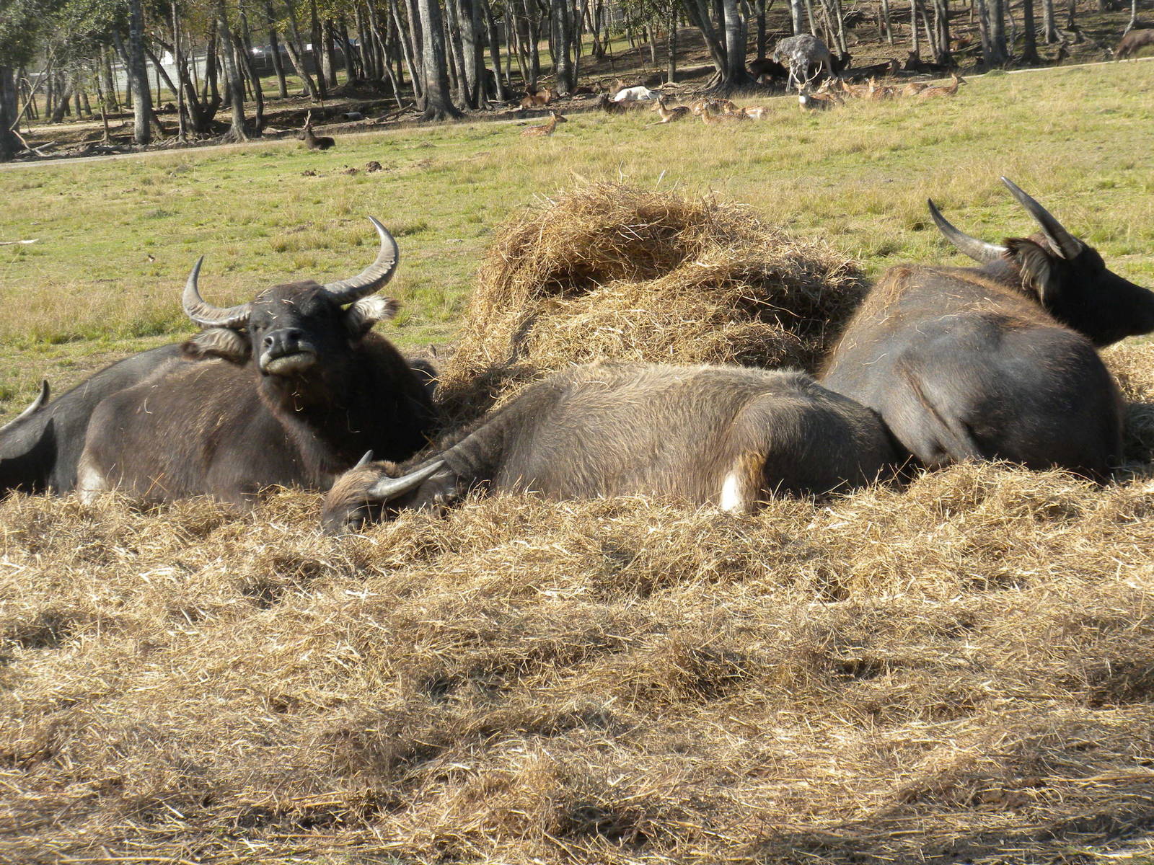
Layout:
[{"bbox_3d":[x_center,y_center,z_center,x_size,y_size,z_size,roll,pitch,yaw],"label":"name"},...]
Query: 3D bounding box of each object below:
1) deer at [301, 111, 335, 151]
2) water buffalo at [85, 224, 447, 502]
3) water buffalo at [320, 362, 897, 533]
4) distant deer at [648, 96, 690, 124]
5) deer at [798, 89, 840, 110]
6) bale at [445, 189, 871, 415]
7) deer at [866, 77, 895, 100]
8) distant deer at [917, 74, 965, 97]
[{"bbox_3d":[-6.120,-7.146,94.000,1.000,0.950,0.480,-7,6,-30],"label":"deer"},{"bbox_3d":[-1.214,-0.257,15.200,1.620,1.080,0.800,1,7,38],"label":"water buffalo"},{"bbox_3d":[0.118,0.051,14.600,2.050,0.700,0.900,-3,5,7],"label":"water buffalo"},{"bbox_3d":[2.260,-7.881,97.000,1.100,0.720,0.420,-6,6,-27],"label":"distant deer"},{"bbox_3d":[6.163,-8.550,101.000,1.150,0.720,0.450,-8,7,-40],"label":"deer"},{"bbox_3d":[0.311,-0.466,16.600,1.750,1.200,1.500,-4,5,0],"label":"bale"},{"bbox_3d":[7.977,-9.017,104.000,1.000,0.680,0.420,-8,7,-40],"label":"deer"},{"bbox_3d":[9.445,-9.000,103.000,1.200,0.680,0.420,-4,6,-8],"label":"distant deer"}]

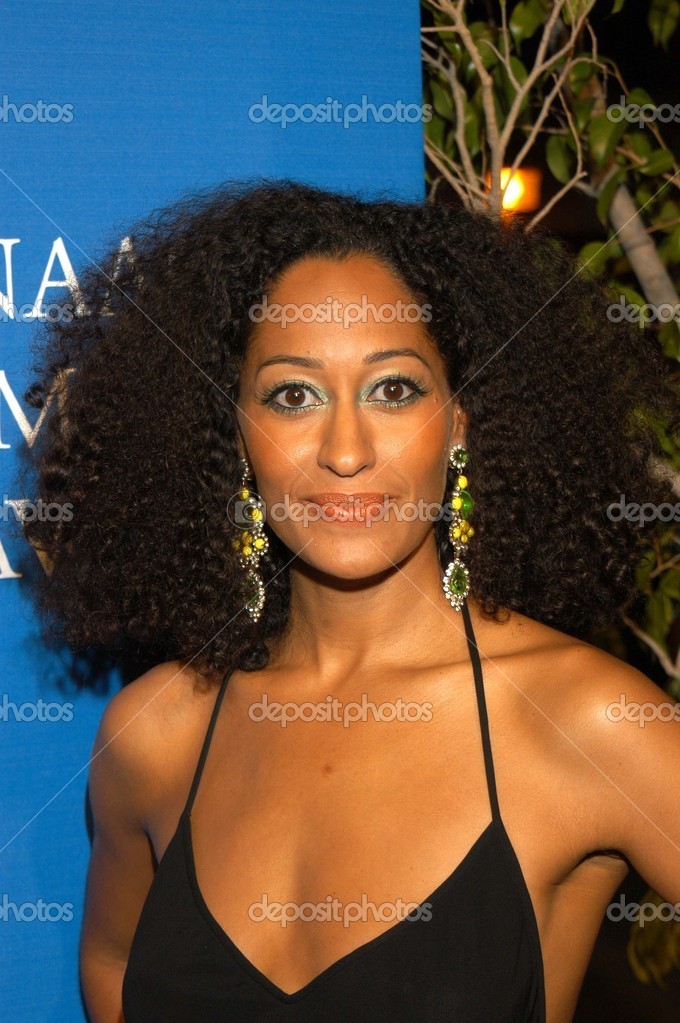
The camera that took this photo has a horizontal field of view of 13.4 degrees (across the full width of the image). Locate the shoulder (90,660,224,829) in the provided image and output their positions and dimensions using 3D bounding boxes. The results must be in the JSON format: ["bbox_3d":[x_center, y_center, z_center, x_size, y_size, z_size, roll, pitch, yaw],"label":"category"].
[{"bbox_3d":[-0.122,0.154,1.920,0.095,0.115,0.110,0,0,15],"label":"shoulder"}]

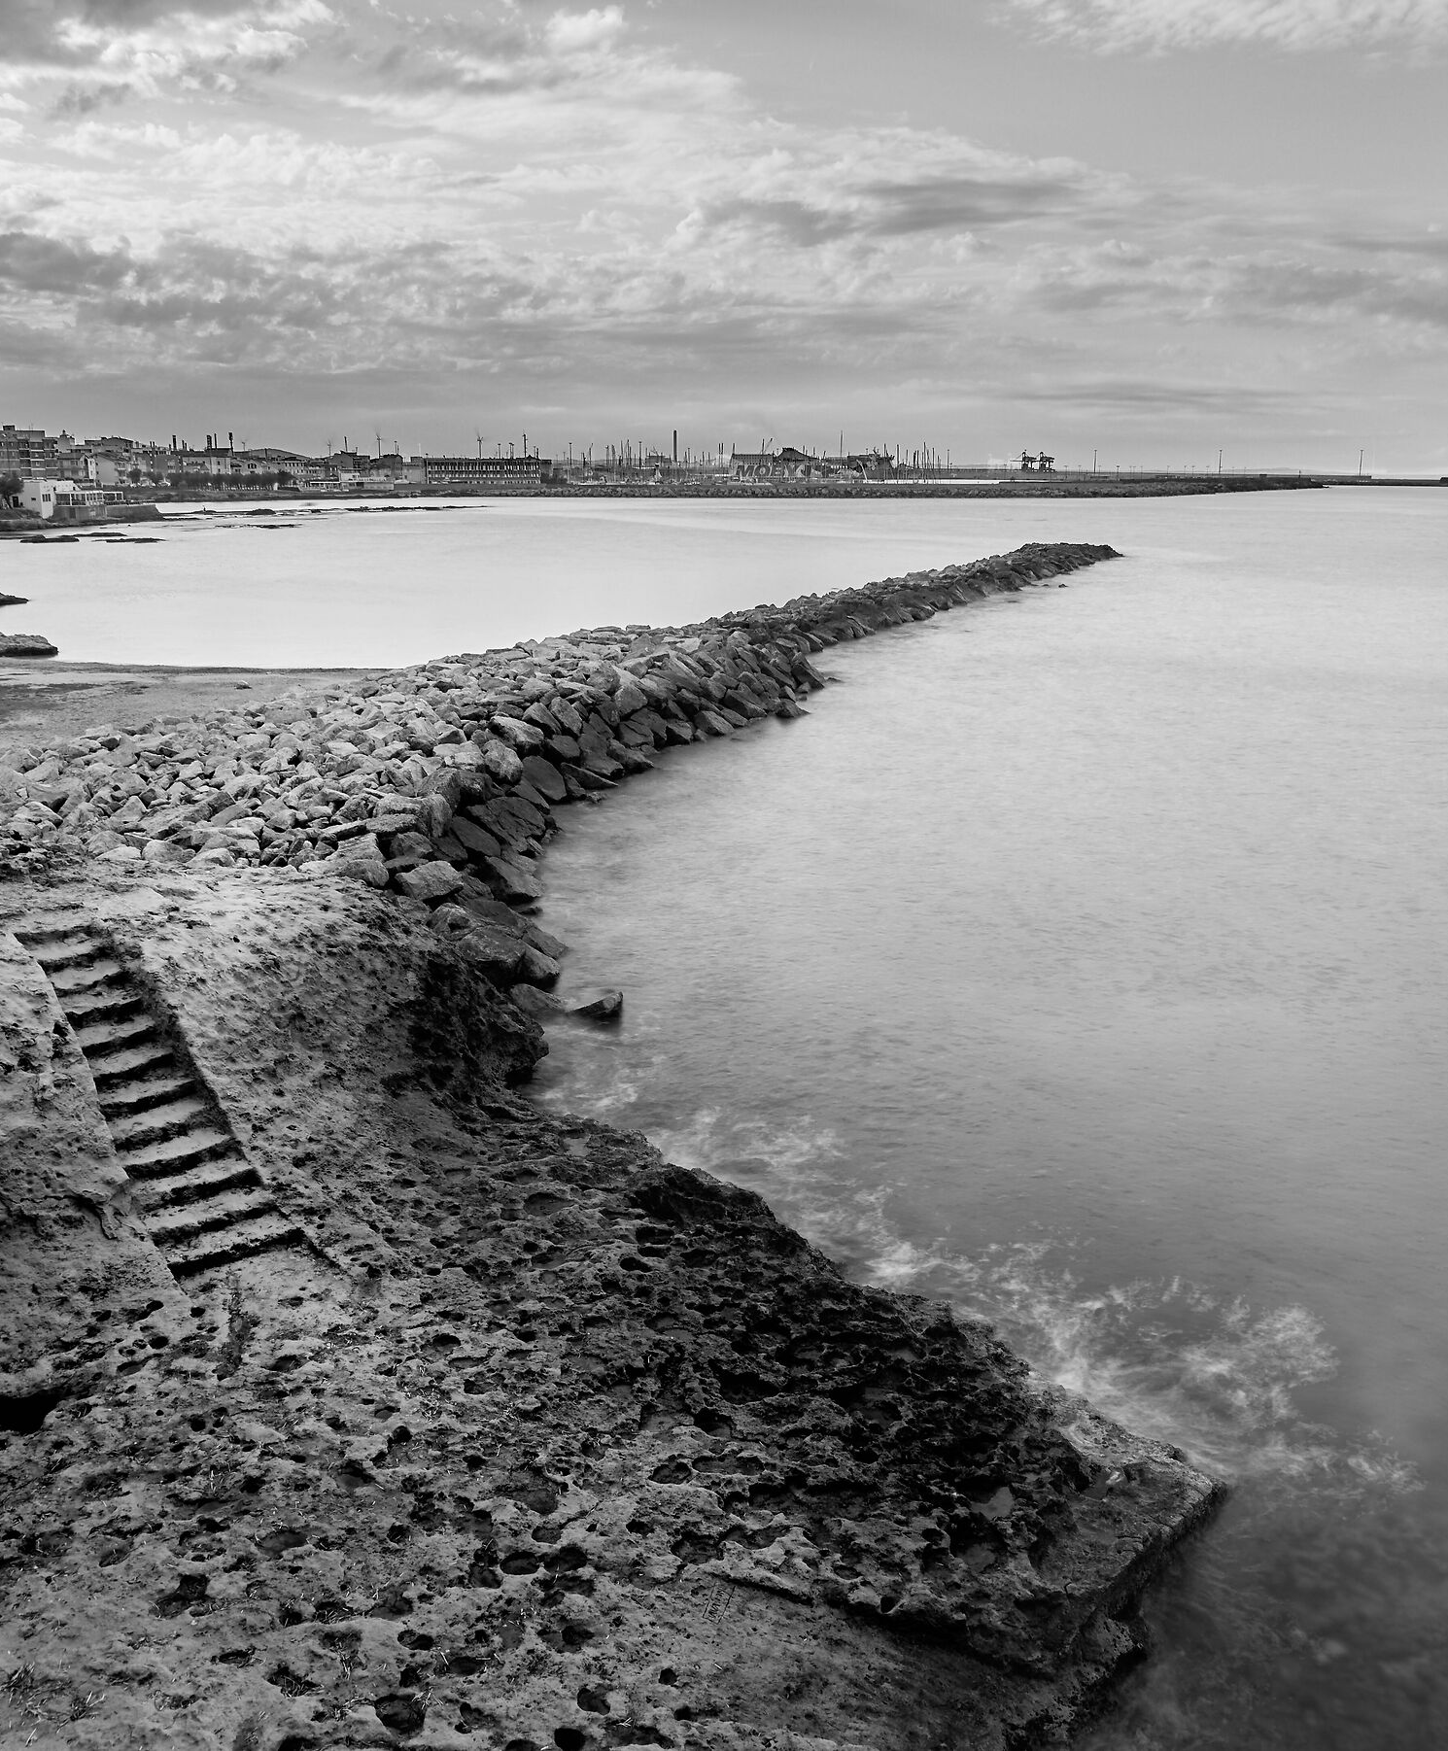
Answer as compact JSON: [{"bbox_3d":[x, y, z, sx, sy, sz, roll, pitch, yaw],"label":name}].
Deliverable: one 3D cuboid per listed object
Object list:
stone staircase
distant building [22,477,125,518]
[{"bbox_3d":[-5.599,2.000,15.127,1.150,2.136,4.229,-13,19,-42],"label":"stone staircase"},{"bbox_3d":[-106.867,-61.678,265.167,6.600,5.880,14.800,11,18,38],"label":"distant building"}]

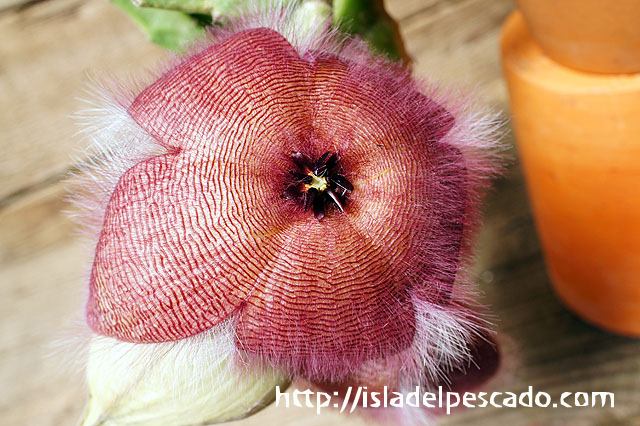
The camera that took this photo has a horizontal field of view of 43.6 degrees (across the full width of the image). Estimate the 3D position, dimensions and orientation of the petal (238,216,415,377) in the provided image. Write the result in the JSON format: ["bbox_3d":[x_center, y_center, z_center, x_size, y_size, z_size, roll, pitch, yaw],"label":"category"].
[{"bbox_3d":[0.002,0.026,0.243,0.053,0.051,0.020,-5,24,-10],"label":"petal"}]

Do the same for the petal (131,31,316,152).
[{"bbox_3d":[-0.028,-0.036,0.246,0.046,0.020,0.050,43,83,12],"label":"petal"}]

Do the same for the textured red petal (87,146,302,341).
[{"bbox_3d":[-0.038,0.009,0.247,0.066,0.055,0.022,-33,7,12],"label":"textured red petal"}]

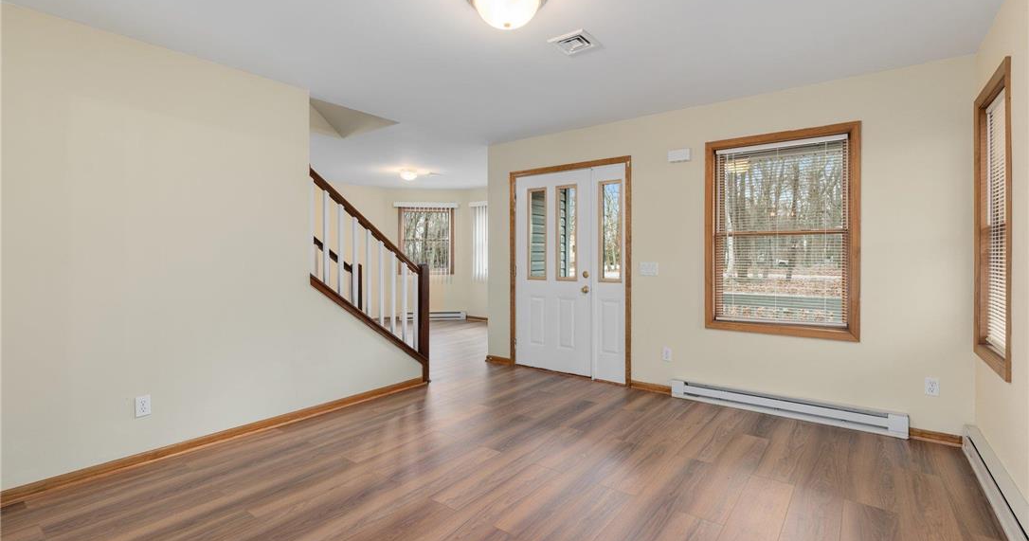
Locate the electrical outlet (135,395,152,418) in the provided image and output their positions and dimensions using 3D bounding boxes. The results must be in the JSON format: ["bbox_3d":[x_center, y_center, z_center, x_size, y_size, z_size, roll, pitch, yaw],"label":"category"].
[{"bbox_3d":[-2.166,0.792,2.673,0.010,0.117,0.072,0,2,37],"label":"electrical outlet"}]

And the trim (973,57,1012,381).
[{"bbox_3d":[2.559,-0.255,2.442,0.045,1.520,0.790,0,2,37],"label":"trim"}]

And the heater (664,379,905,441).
[{"bbox_3d":[1.972,1.008,3.455,1.530,0.158,0.065,0,2,37],"label":"heater"}]

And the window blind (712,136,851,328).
[{"bbox_3d":[2.004,-0.276,3.479,0.868,1.370,0.035,0,2,37],"label":"window blind"}]

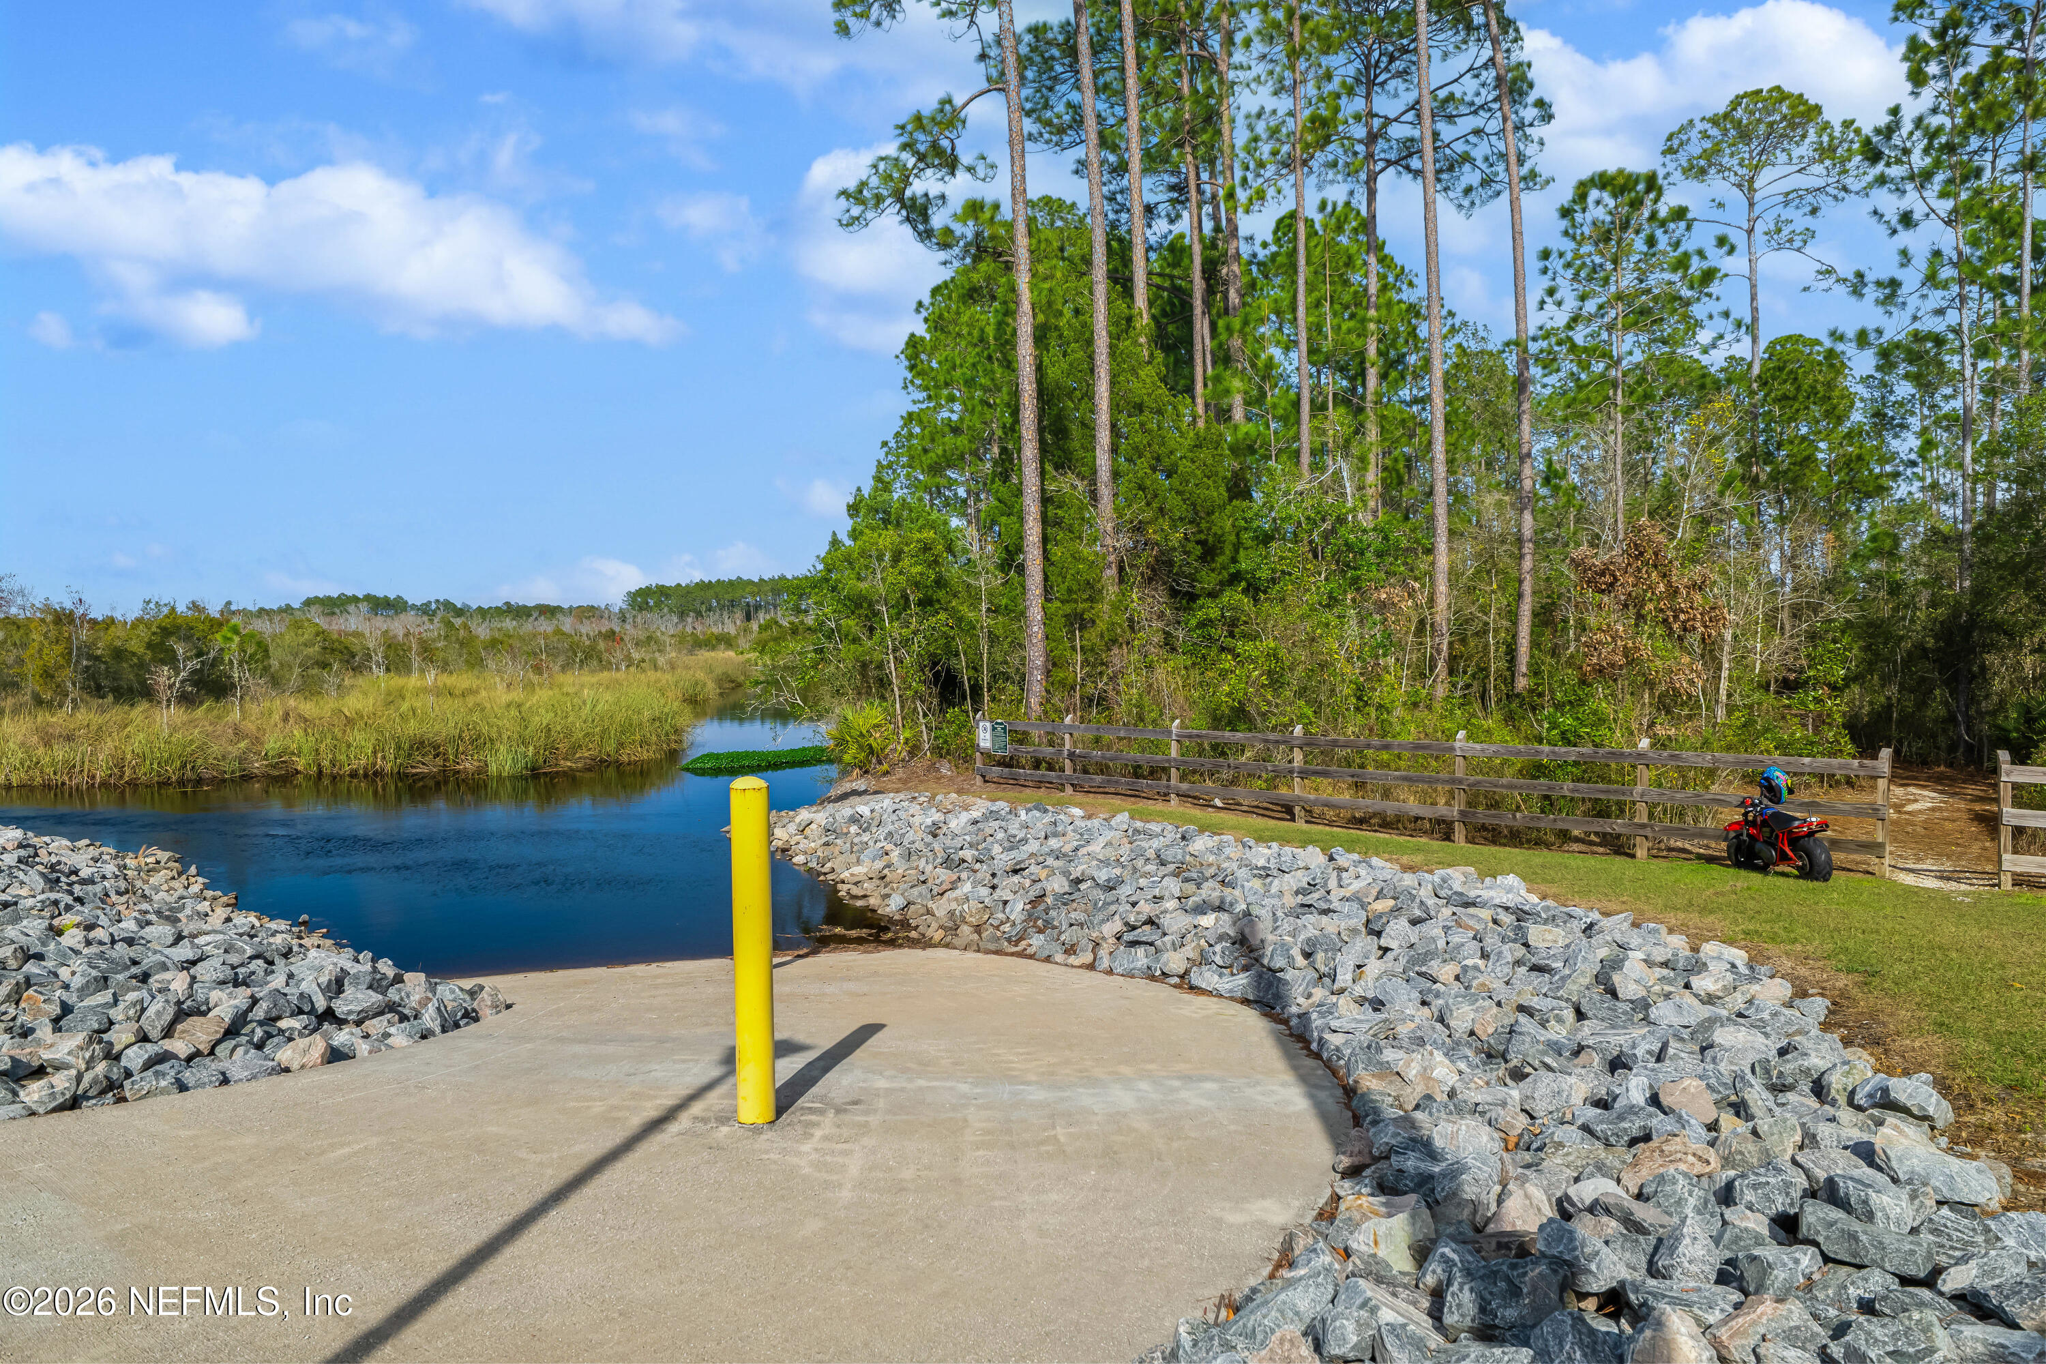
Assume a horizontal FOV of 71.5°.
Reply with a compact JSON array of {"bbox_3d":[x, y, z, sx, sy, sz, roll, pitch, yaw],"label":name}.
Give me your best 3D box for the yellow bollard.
[{"bbox_3d":[-1.188,1.179,6.280,0.170,1.515,0.170,-1,2,0],"label":"yellow bollard"}]

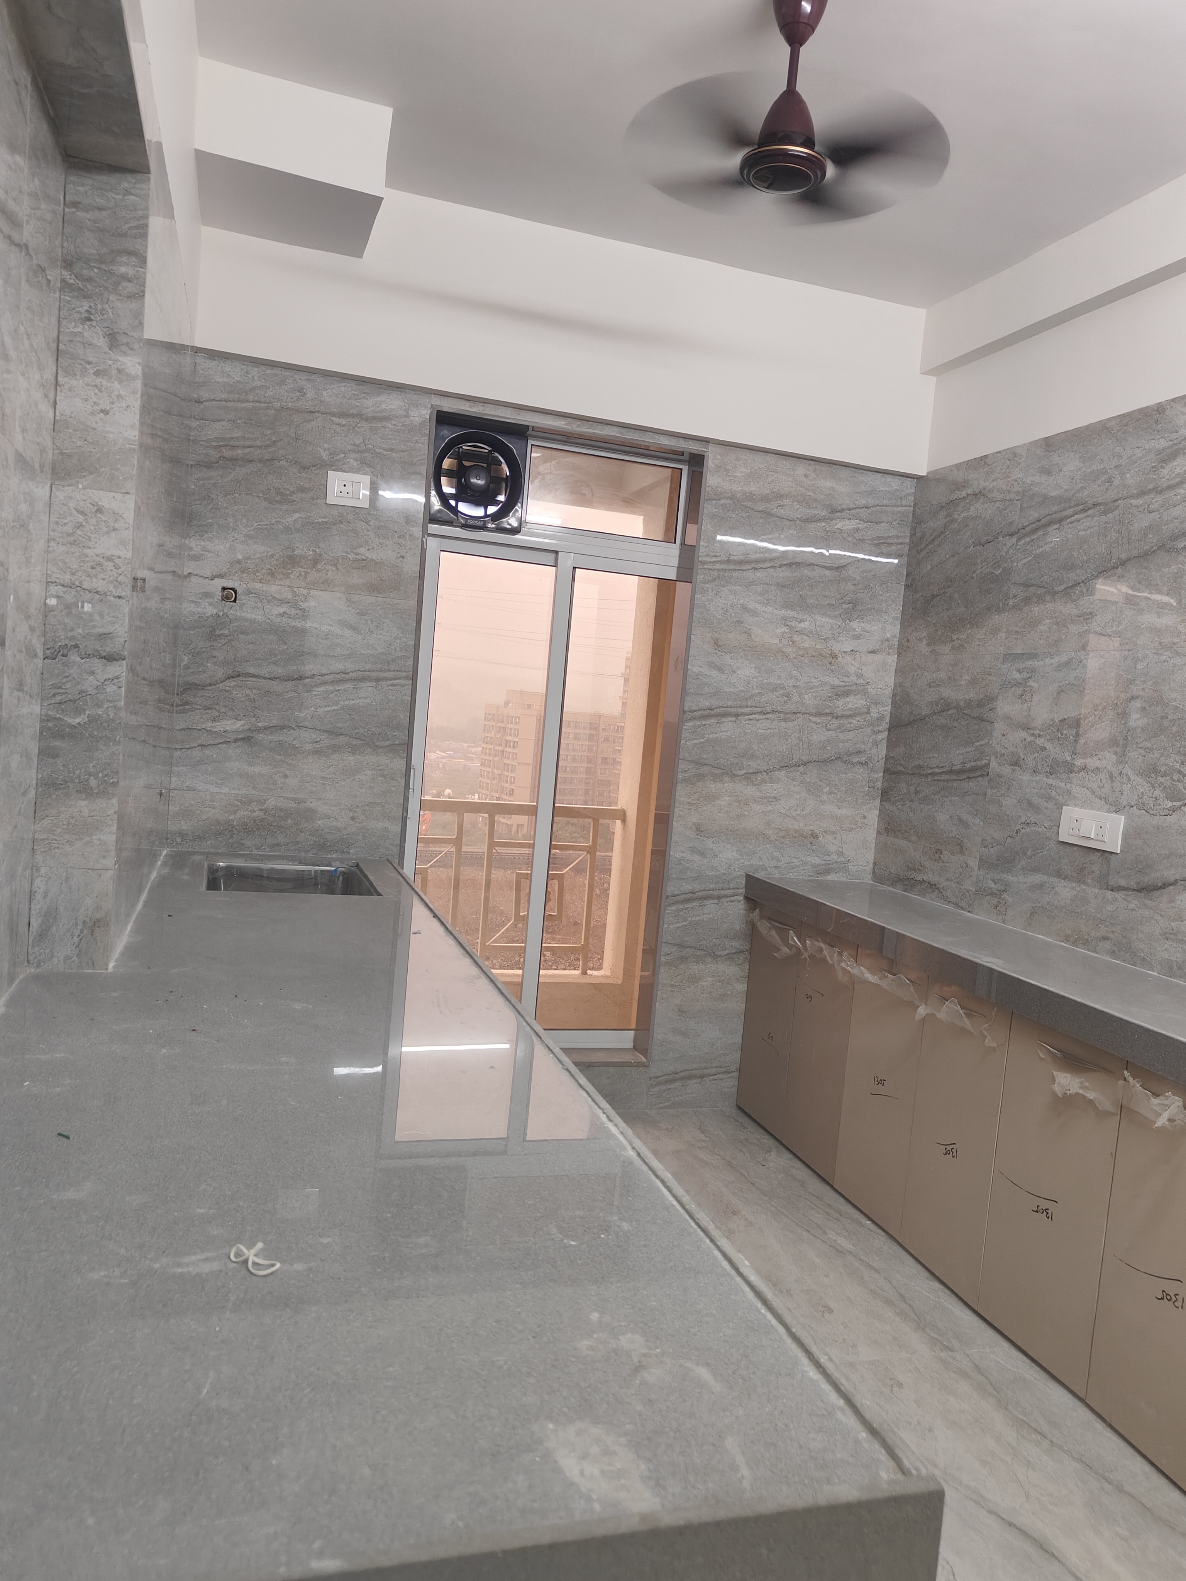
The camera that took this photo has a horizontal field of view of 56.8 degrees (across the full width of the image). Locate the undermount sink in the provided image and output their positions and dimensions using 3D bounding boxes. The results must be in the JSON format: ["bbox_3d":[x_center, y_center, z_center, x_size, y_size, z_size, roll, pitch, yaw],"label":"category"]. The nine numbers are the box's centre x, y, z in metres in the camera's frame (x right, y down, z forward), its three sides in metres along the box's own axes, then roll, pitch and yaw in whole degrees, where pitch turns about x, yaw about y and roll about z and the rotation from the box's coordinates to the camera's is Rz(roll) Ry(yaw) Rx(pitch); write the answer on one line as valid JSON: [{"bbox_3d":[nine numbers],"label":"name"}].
[{"bbox_3d":[-0.797,0.330,2.864,0.435,0.210,0.470,3,5,-18],"label":"undermount sink"}]

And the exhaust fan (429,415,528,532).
[{"bbox_3d":[-0.364,-0.967,3.418,0.287,0.305,0.140,3,5,-18],"label":"exhaust fan"}]

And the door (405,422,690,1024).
[{"bbox_3d":[-0.197,-0.126,3.594,0.866,1.977,0.090,3,5,-18],"label":"door"}]

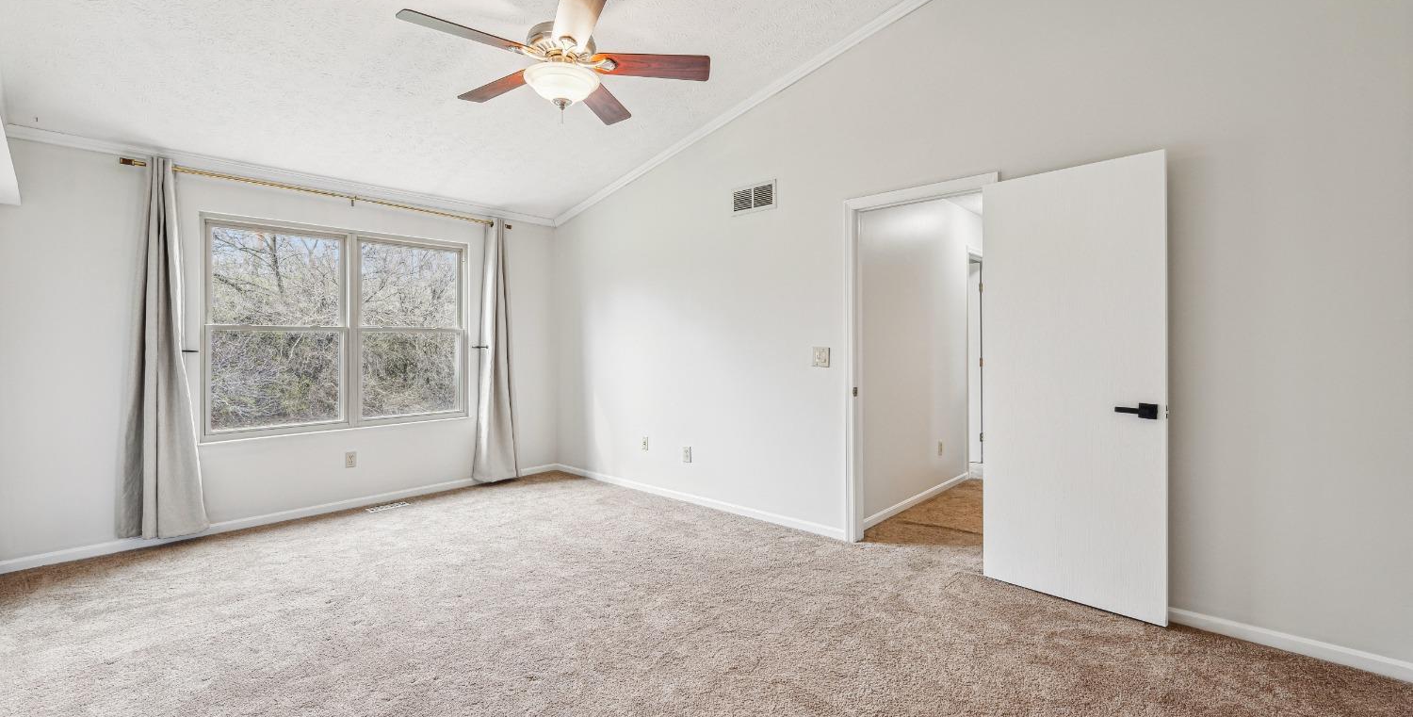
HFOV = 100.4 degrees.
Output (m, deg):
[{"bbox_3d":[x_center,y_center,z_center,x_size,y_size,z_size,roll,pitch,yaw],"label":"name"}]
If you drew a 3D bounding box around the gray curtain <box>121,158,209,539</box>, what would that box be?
[{"bbox_3d":[-3.439,-0.065,3.710,0.150,2.375,0.420,0,1,43],"label":"gray curtain"}]

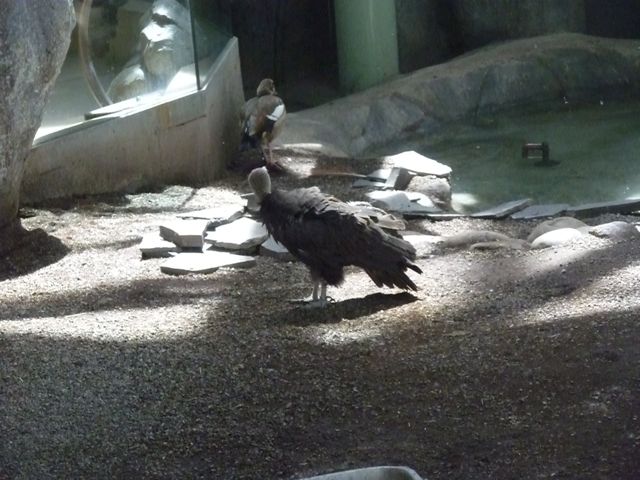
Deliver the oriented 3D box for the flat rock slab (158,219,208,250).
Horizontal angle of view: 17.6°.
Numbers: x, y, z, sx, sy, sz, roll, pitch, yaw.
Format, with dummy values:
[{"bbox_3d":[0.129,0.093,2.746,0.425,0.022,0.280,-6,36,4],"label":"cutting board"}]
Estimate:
[{"bbox_3d":[-0.589,-0.026,8.953,0.209,0.055,0.265,-2,18,6],"label":"flat rock slab"}]

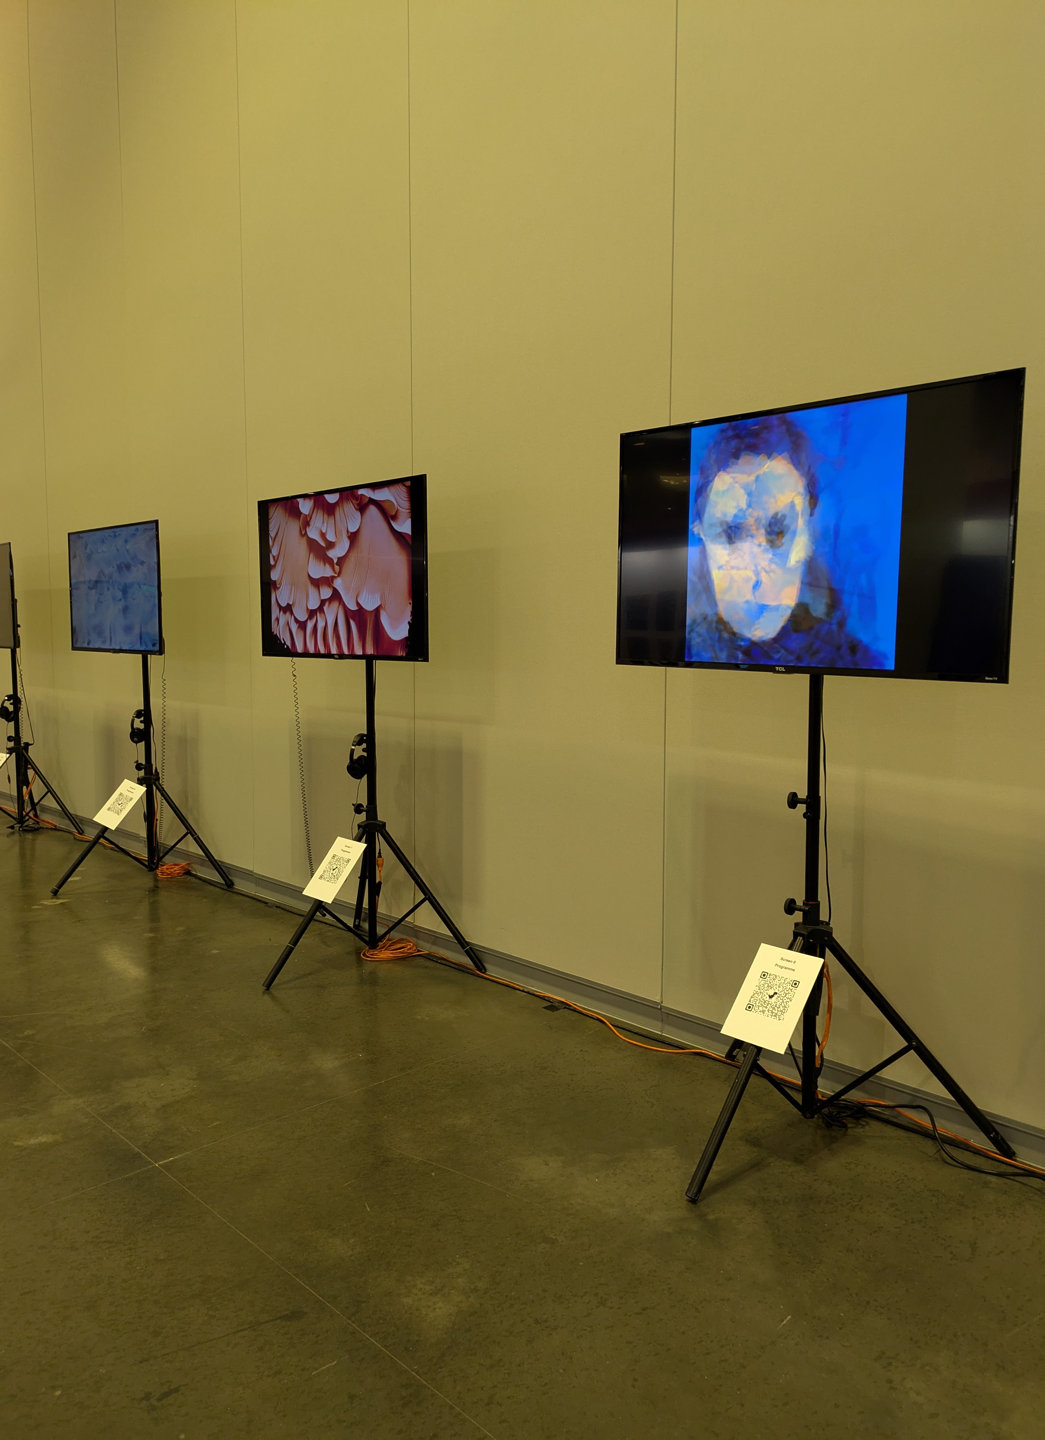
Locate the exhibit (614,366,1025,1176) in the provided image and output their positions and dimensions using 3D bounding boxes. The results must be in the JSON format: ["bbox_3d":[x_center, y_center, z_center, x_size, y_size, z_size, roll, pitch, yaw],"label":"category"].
[{"bbox_3d":[0.768,0.200,2.961,0.885,2.113,1.235,-5,7,-42],"label":"exhibit"}]

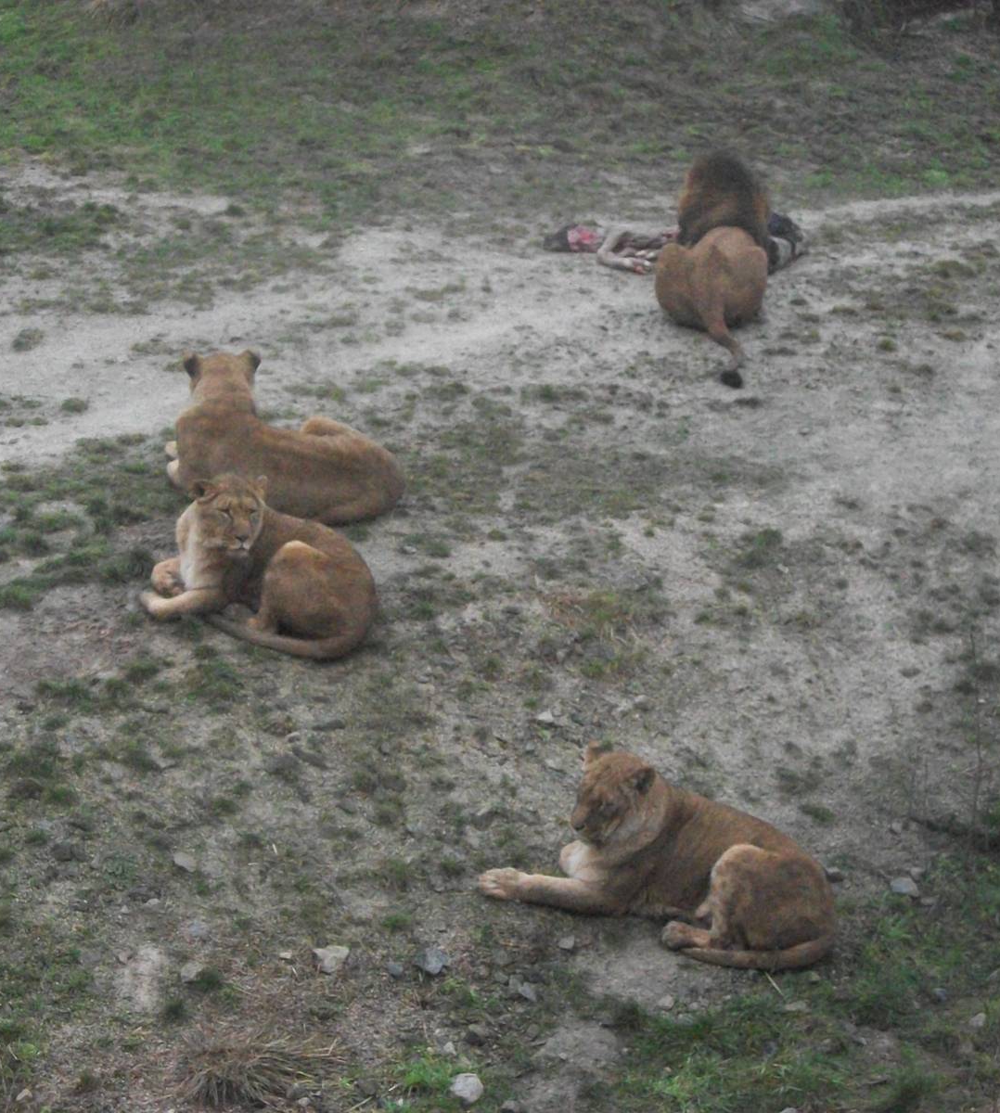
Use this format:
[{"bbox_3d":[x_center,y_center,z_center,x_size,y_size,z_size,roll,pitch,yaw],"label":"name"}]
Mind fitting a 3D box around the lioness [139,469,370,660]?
[{"bbox_3d":[-1.058,-0.062,11.635,1.180,0.710,0.610,12,28,22],"label":"lioness"}]

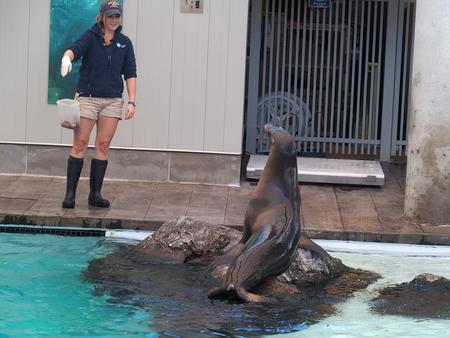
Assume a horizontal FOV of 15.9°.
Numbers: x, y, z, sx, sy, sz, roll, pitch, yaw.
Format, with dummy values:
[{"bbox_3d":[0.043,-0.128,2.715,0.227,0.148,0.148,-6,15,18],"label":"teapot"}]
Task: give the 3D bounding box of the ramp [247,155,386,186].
[{"bbox_3d":[0.828,0.013,14.851,1.225,0.085,0.920,3,9,3],"label":"ramp"}]

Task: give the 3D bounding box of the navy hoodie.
[{"bbox_3d":[-0.963,-0.853,12.680,0.540,0.600,0.380,-1,10,-18],"label":"navy hoodie"}]

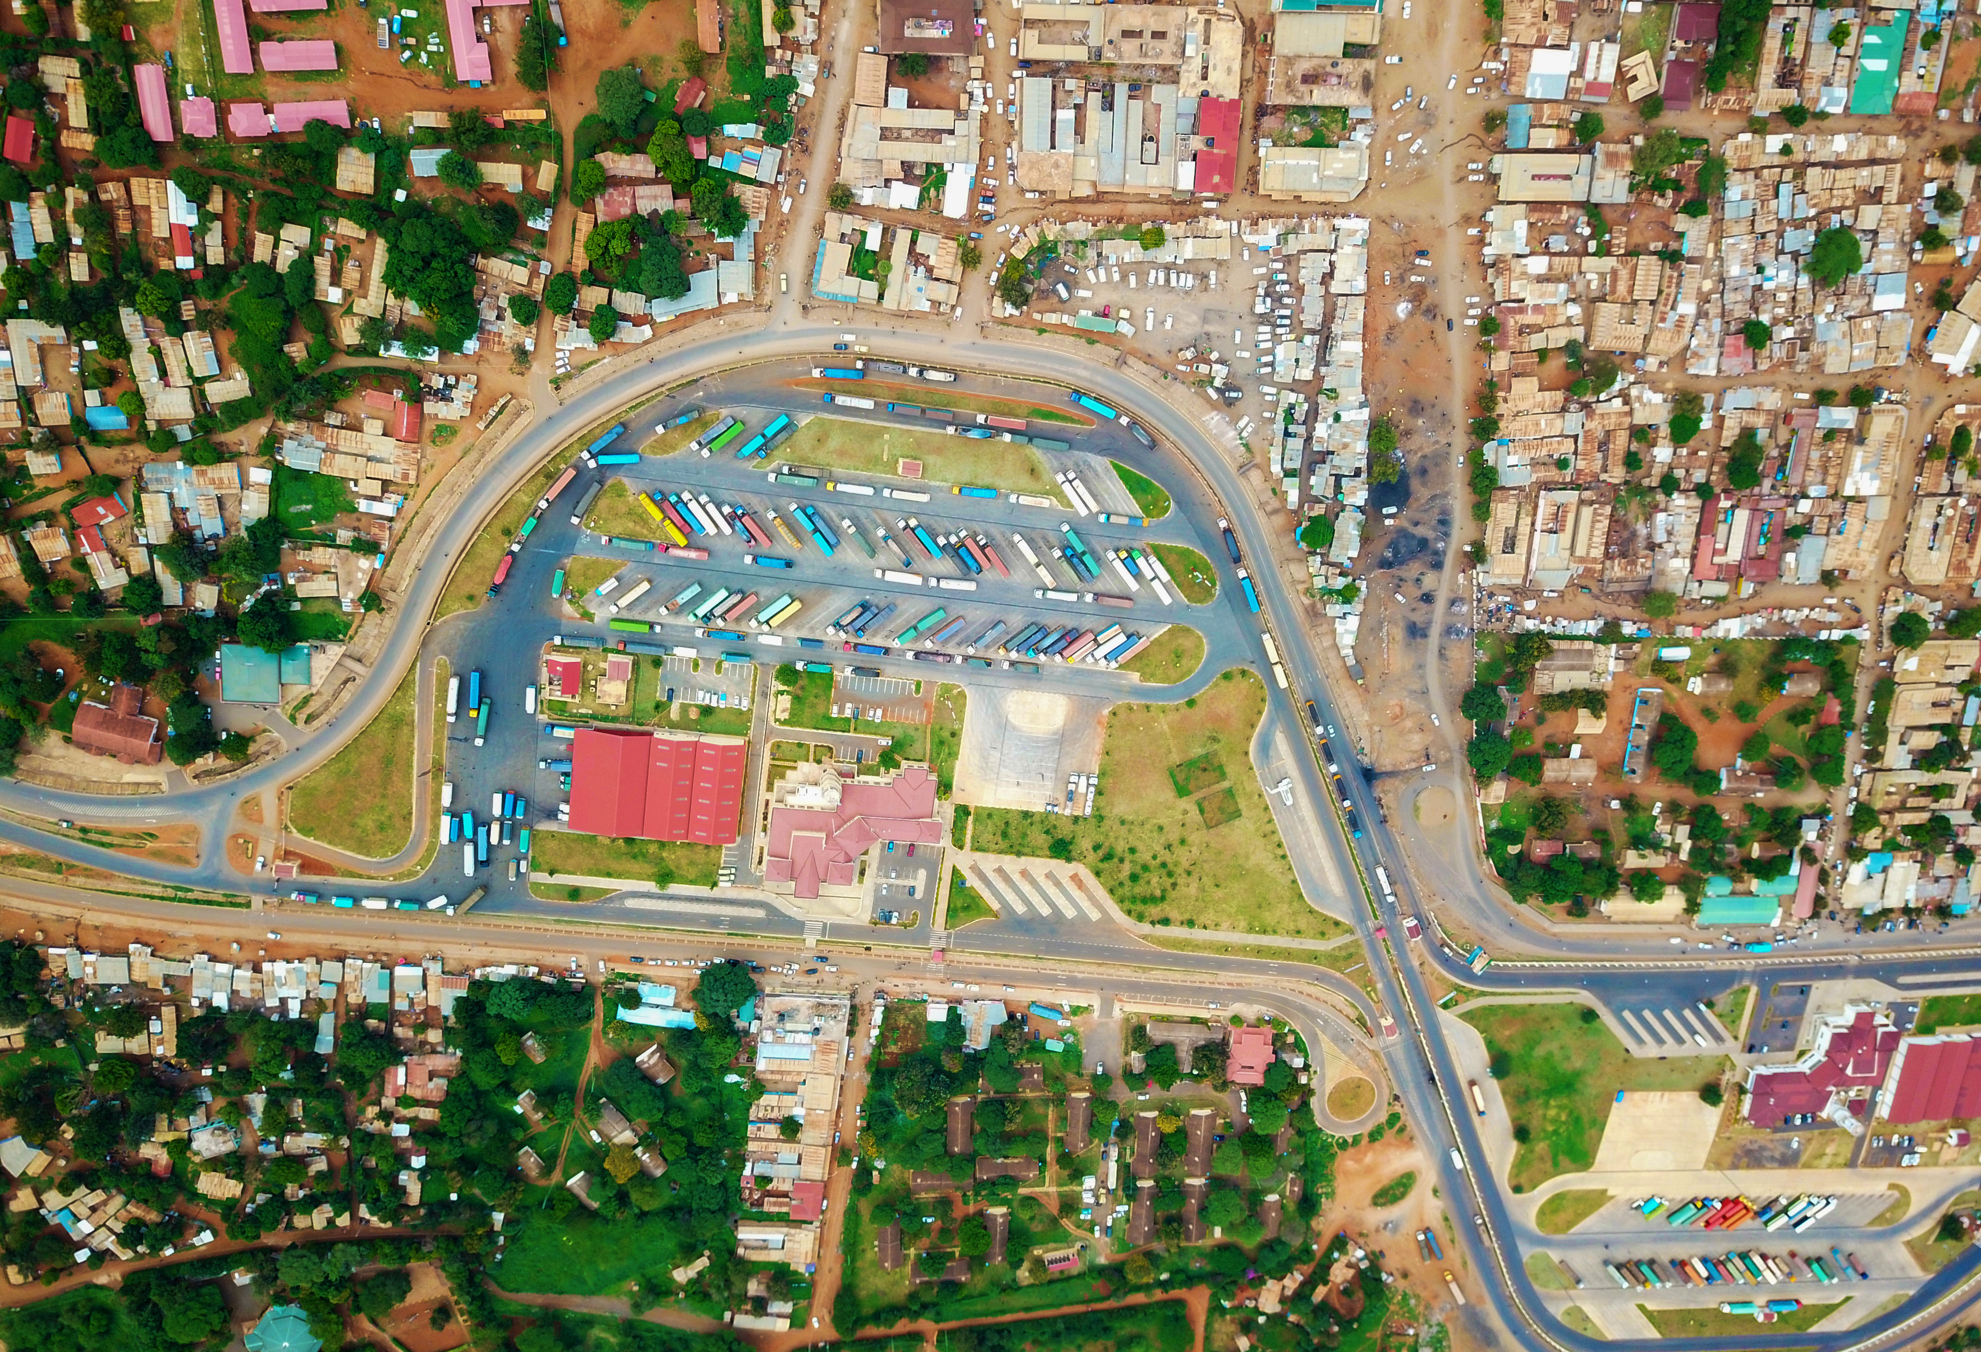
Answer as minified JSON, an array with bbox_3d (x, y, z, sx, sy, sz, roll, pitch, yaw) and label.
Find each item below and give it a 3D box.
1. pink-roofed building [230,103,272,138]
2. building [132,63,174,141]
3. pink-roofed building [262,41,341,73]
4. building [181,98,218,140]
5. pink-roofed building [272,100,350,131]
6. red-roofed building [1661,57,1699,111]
[{"bbox_3d":[-218.649,-164.238,439.877,10.134,5.000,8.887,-4,108,-5],"label":"pink-roofed building"},{"bbox_3d":[-243.380,-166.750,433.730,7.350,4.800,20.490,-2,109,-6],"label":"building"},{"bbox_3d":[-201.310,-180.750,434.080,20.390,4.800,7.840,-4,109,-6],"label":"pink-roofed building"},{"bbox_3d":[-232.935,-164.259,438.270,9.186,5.000,10.325,-1,108,-6],"label":"building"},{"bbox_3d":[-200.010,-165.230,439.640,20.520,4.800,7.720,-5,110,-5],"label":"pink-roofed building"},{"bbox_3d":[223.310,-191.380,482.660,9.740,5.500,14.600,-2,109,-6],"label":"red-roofed building"}]

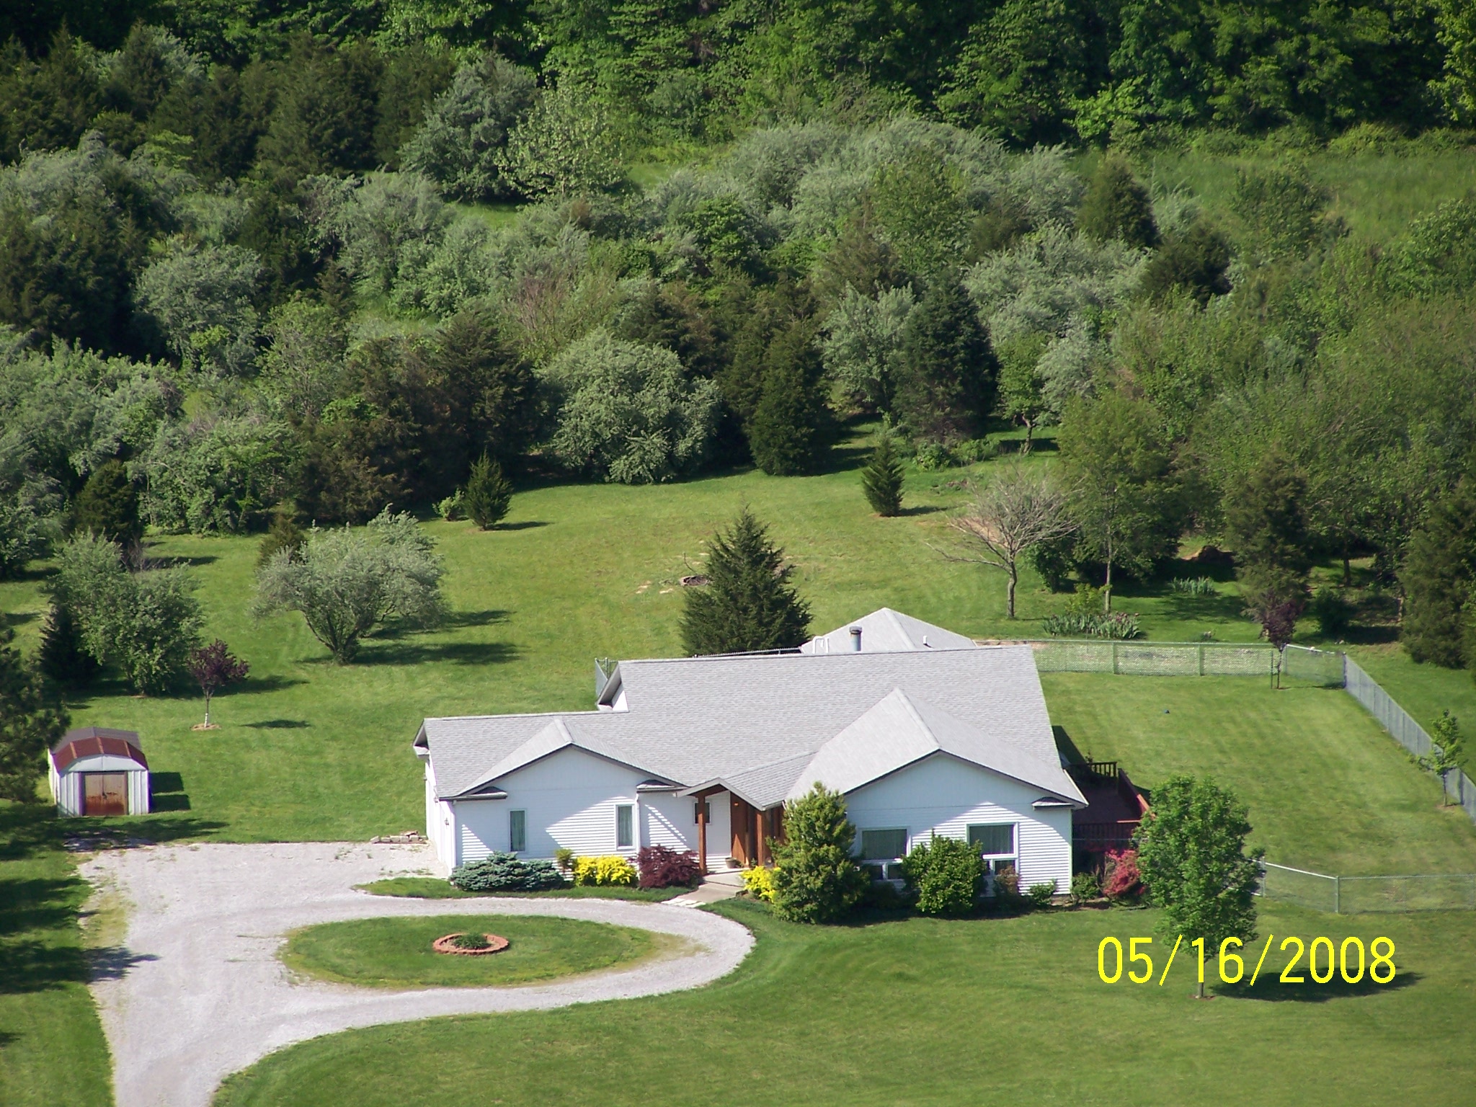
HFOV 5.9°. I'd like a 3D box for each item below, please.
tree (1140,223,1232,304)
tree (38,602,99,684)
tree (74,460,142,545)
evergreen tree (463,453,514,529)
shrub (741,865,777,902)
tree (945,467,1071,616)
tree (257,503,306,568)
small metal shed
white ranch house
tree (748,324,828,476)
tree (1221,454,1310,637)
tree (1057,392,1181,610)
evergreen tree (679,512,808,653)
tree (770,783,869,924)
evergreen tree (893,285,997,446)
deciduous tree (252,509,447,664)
[{"bbox_3d":[17.147,-10.976,550.341,3.535,3.335,3.535,-2,12,-7],"label":"tree"},{"bbox_3d":[-23.300,3.033,500.480,2.090,2.798,2.027,0,12,0],"label":"tree"},{"bbox_3d":[-22.969,-1.786,524.031,2.441,3.268,2.367,0,12,0],"label":"tree"},{"bbox_3d":[-9.232,-2.250,523.940,1.767,2.840,1.767,-2,12,-7],"label":"evergreen tree"},{"bbox_3d":[0.765,10.718,468.635,1.429,0.968,1.429,-2,12,-7],"label":"shrub"},{"bbox_3d":[9.606,-0.388,512.199,4.650,5.383,4.510,0,12,0],"label":"tree"},{"bbox_3d":[-16.426,-0.498,516.720,1.826,2.676,1.826,-2,12,-7],"label":"tree"},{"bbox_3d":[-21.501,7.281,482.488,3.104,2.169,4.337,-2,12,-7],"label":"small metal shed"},{"bbox_3d":[-0.450,6.316,477.641,20.606,5.971,23.854,-2,12,-7],"label":"white ranch house"},{"bbox_3d":[1.880,-5.832,538.600,2.986,5.603,2.896,0,12,0],"label":"tree"},{"bbox_3d":[18.885,-0.499,511.649,3.083,6.278,2.991,0,12,0],"label":"tree"},{"bbox_3d":[13.505,-1.822,508.391,4.373,8.038,4.373,-2,12,-7],"label":"tree"},{"bbox_3d":[0.244,1.222,500.520,4.585,5.772,4.585,-2,12,-7],"label":"evergreen tree"},{"bbox_3d":[2.612,9.576,466.273,3.221,4.357,3.221,-1,12,0],"label":"tree"},{"bbox_3d":[7.724,-7.072,535.427,3.786,6.330,3.786,-1,12,0],"label":"evergreen tree"},{"bbox_3d":[-13.592,1.265,502.728,6.745,5.139,6.542,0,12,0],"label":"deciduous tree"}]

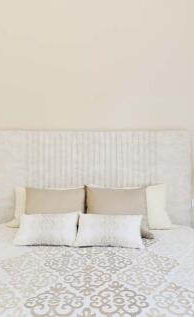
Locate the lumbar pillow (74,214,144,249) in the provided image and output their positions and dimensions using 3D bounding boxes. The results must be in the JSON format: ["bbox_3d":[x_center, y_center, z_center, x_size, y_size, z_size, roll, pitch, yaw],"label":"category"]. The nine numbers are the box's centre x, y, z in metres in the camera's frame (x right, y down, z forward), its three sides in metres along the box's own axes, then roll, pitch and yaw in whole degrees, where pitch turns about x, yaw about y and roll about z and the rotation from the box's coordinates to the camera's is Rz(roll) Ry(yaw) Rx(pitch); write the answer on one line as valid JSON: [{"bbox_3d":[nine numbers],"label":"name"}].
[{"bbox_3d":[0.107,0.540,1.655,0.480,0.270,0.120,0,-38,0],"label":"lumbar pillow"}]

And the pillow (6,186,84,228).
[{"bbox_3d":[-0.460,0.450,1.900,0.640,0.420,0.150,0,-18,0],"label":"pillow"}]

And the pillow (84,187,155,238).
[{"bbox_3d":[0.170,0.450,1.800,0.550,0.430,0.150,0,-22,0],"label":"pillow"}]

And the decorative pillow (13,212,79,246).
[{"bbox_3d":[-0.378,0.540,1.670,0.480,0.270,0.120,0,-38,0],"label":"decorative pillow"}]

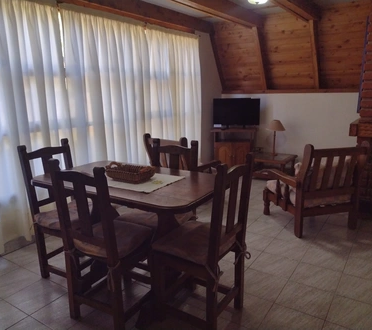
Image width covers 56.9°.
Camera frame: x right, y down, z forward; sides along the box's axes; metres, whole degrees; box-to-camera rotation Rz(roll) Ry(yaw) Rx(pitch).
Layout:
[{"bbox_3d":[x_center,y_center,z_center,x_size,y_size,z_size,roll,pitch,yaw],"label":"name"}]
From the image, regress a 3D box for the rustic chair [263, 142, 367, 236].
[{"bbox_3d":[1.307,0.154,3.502,0.665,0.869,0.708,-4,14,-14],"label":"rustic chair"}]

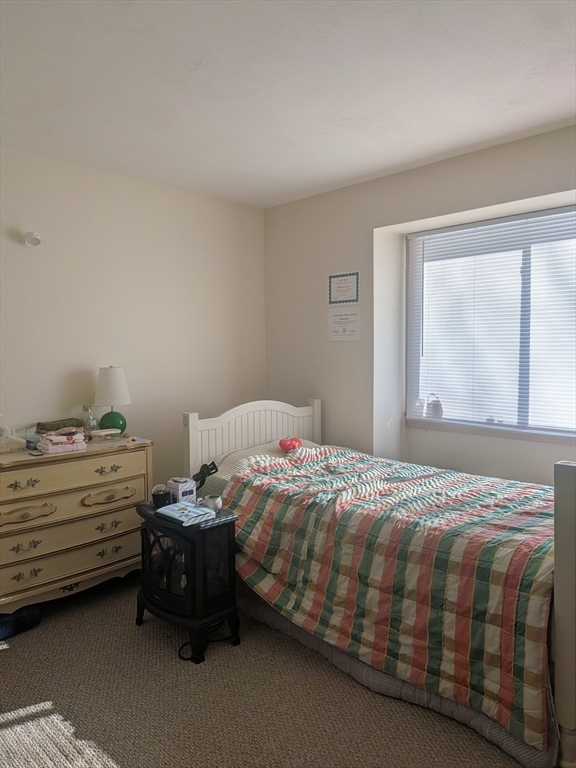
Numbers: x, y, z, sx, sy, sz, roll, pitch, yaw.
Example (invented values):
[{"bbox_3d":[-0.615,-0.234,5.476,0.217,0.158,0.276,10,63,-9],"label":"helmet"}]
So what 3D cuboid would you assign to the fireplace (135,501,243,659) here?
[{"bbox_3d":[-0.505,0.926,2.599,0.510,0.610,0.300,3,6,44],"label":"fireplace"}]

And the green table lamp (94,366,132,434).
[{"bbox_3d":[-0.983,0.101,2.976,0.212,0.387,0.212,-1,4,0],"label":"green table lamp"}]

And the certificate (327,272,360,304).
[{"bbox_3d":[0.366,-0.623,3.479,0.260,0.205,0.015,3,6,44],"label":"certificate"}]

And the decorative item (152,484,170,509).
[{"bbox_3d":[-0.638,0.564,2.681,0.090,0.105,0.090,-1,4,0],"label":"decorative item"}]

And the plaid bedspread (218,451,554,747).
[{"bbox_3d":[0.578,0.787,2.617,1.650,0.640,1.050,3,6,44],"label":"plaid bedspread"}]

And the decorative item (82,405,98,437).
[{"bbox_3d":[-1.093,0.208,2.942,0.085,0.178,0.085,-1,4,0],"label":"decorative item"}]

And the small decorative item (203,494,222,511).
[{"bbox_3d":[-0.371,0.586,2.628,0.092,0.062,0.082,1,4,17],"label":"small decorative item"}]

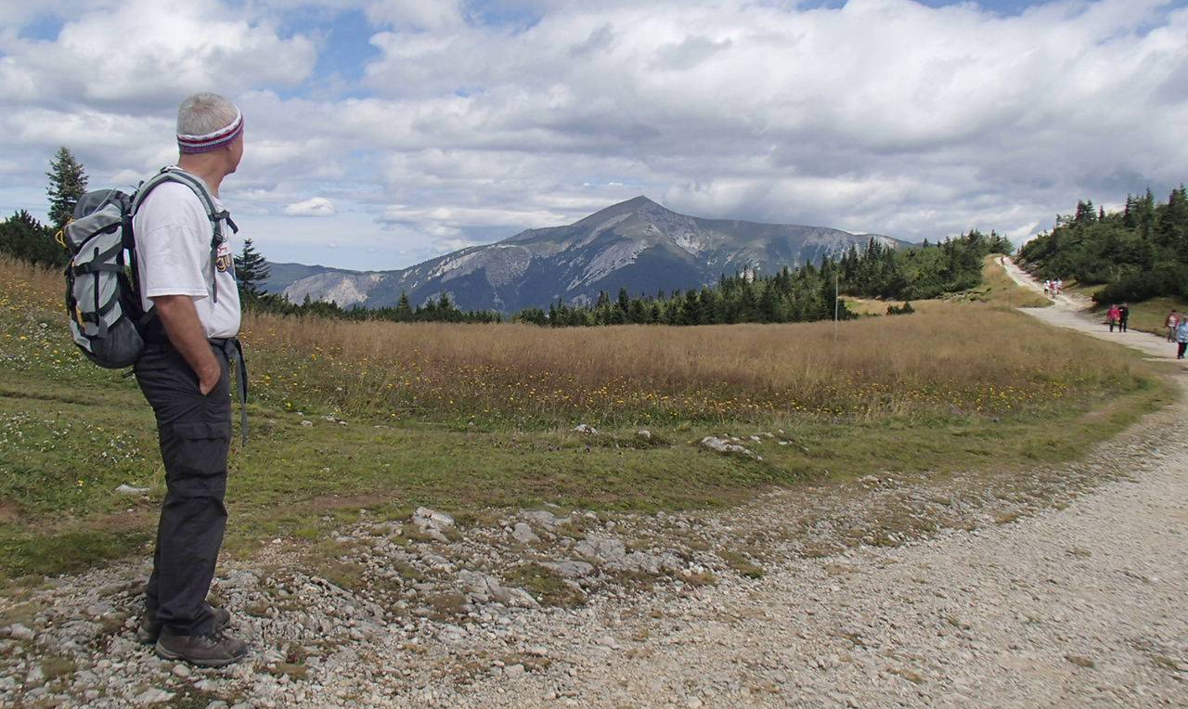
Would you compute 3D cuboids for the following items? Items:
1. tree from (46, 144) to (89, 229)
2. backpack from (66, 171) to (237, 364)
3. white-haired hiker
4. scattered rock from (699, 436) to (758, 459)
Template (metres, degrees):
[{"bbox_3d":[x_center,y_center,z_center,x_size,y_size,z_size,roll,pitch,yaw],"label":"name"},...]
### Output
[{"bbox_3d":[-19.200,-5.500,35.000,1.700,4.000,1.700,0,6,0],"label":"tree"},{"bbox_3d":[-1.390,-0.270,2.990,0.430,0.600,0.360,-5,7,-7],"label":"backpack"},{"bbox_3d":[-1.260,0.090,3.020,0.370,1.780,0.540,-1,6,-8],"label":"white-haired hiker"},{"bbox_3d":[1.130,0.800,8.100,0.520,0.160,0.340,3,7,25],"label":"scattered rock"}]

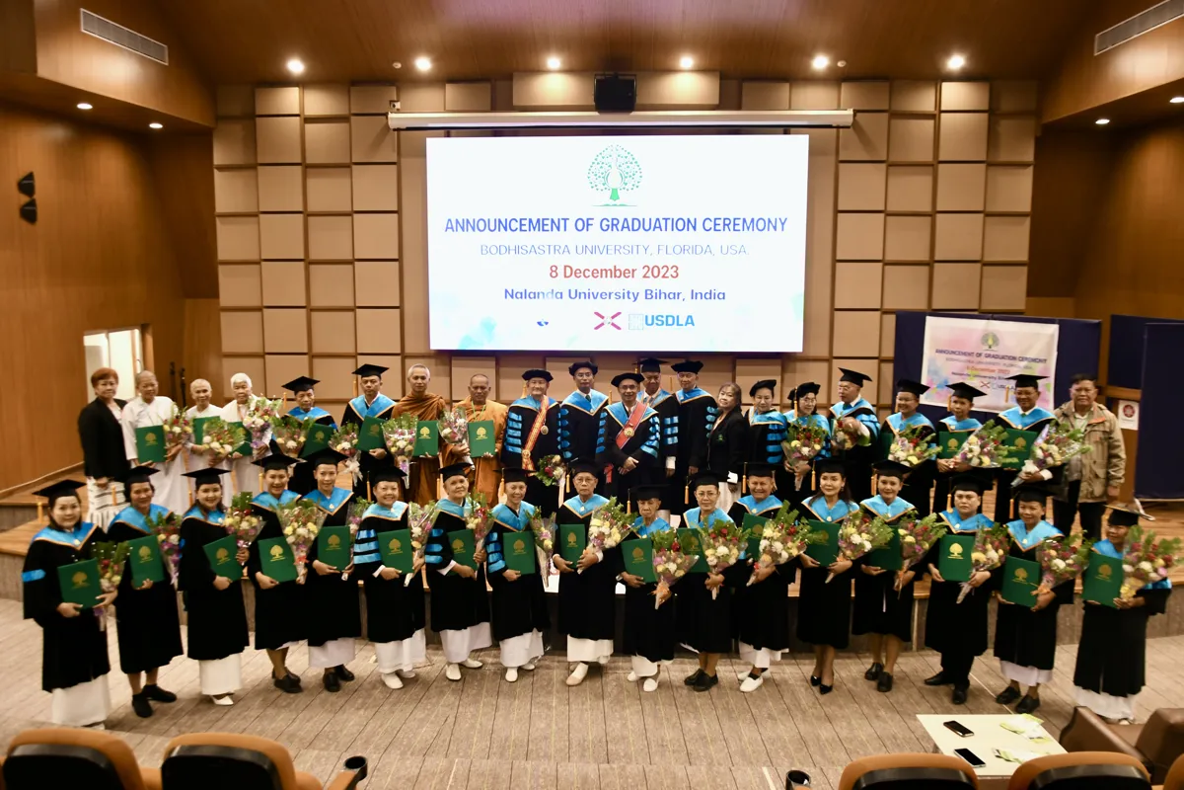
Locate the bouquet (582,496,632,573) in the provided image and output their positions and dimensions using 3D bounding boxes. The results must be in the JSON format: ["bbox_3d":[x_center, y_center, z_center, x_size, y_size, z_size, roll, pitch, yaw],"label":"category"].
[{"bbox_3d":[0.089,1.015,6.386,0.290,0.552,0.220,28,0,-3],"label":"bouquet"}]

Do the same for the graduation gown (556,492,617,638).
[{"bbox_3d":[-0.040,1.251,6.483,0.480,1.042,0.400,1,7,5],"label":"graduation gown"}]

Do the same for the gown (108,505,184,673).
[{"bbox_3d":[-3.072,1.328,6.114,0.510,1.164,0.400,-5,9,-38],"label":"gown"}]

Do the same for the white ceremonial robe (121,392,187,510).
[{"bbox_3d":[-3.964,0.662,8.049,0.520,1.302,0.380,-3,8,-25],"label":"white ceremonial robe"}]

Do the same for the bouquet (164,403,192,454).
[{"bbox_3d":[-3.570,0.318,7.639,0.250,0.480,0.200,3,13,-26],"label":"bouquet"}]

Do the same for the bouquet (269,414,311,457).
[{"bbox_3d":[-2.613,0.372,7.696,0.350,0.480,0.260,-2,15,-19],"label":"bouquet"}]

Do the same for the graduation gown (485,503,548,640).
[{"bbox_3d":[-0.547,1.294,6.520,0.470,1.004,0.400,-1,7,-10],"label":"graduation gown"}]

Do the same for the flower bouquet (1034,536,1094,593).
[{"bbox_3d":[3.121,1.119,5.870,0.320,0.440,0.250,21,19,20],"label":"flower bouquet"}]

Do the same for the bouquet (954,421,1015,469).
[{"bbox_3d":[3.171,0.412,7.197,0.480,0.340,0.260,-32,-7,36],"label":"bouquet"}]

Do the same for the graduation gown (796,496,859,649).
[{"bbox_3d":[1.669,1.243,6.297,0.470,1.070,0.400,2,7,14],"label":"graduation gown"}]

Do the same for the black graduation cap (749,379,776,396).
[{"bbox_3d":[1.505,-0.057,7.850,0.250,0.140,0.250,-11,7,6],"label":"black graduation cap"}]

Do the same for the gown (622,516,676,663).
[{"bbox_3d":[0.413,1.418,6.517,0.450,1.066,0.360,2,7,12],"label":"gown"}]

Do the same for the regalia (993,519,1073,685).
[{"bbox_3d":[2.991,1.357,6.029,0.520,1.011,0.400,3,7,25],"label":"regalia"}]

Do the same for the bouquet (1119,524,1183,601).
[{"bbox_3d":[3.557,1.079,5.660,0.350,0.460,0.250,19,20,25],"label":"bouquet"}]

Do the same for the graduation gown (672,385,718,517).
[{"bbox_3d":[0.920,0.488,7.850,0.460,1.124,0.360,4,8,28],"label":"graduation gown"}]

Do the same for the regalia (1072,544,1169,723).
[{"bbox_3d":[3.557,1.567,5.954,0.550,1.208,0.420,4,8,32],"label":"regalia"}]

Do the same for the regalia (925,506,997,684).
[{"bbox_3d":[2.622,1.421,6.342,0.487,1.182,0.400,4,8,30],"label":"regalia"}]

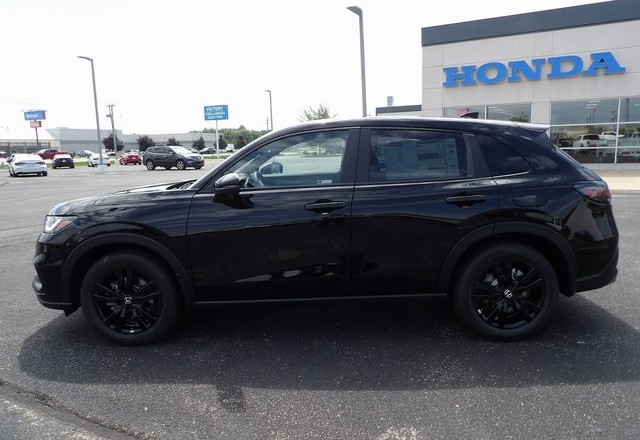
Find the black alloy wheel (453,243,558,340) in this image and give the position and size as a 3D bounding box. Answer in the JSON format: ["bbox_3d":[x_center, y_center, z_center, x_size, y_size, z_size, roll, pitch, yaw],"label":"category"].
[{"bbox_3d":[1.300,0.495,3.152,0.700,0.700,0.230,-1,9,2],"label":"black alloy wheel"}]

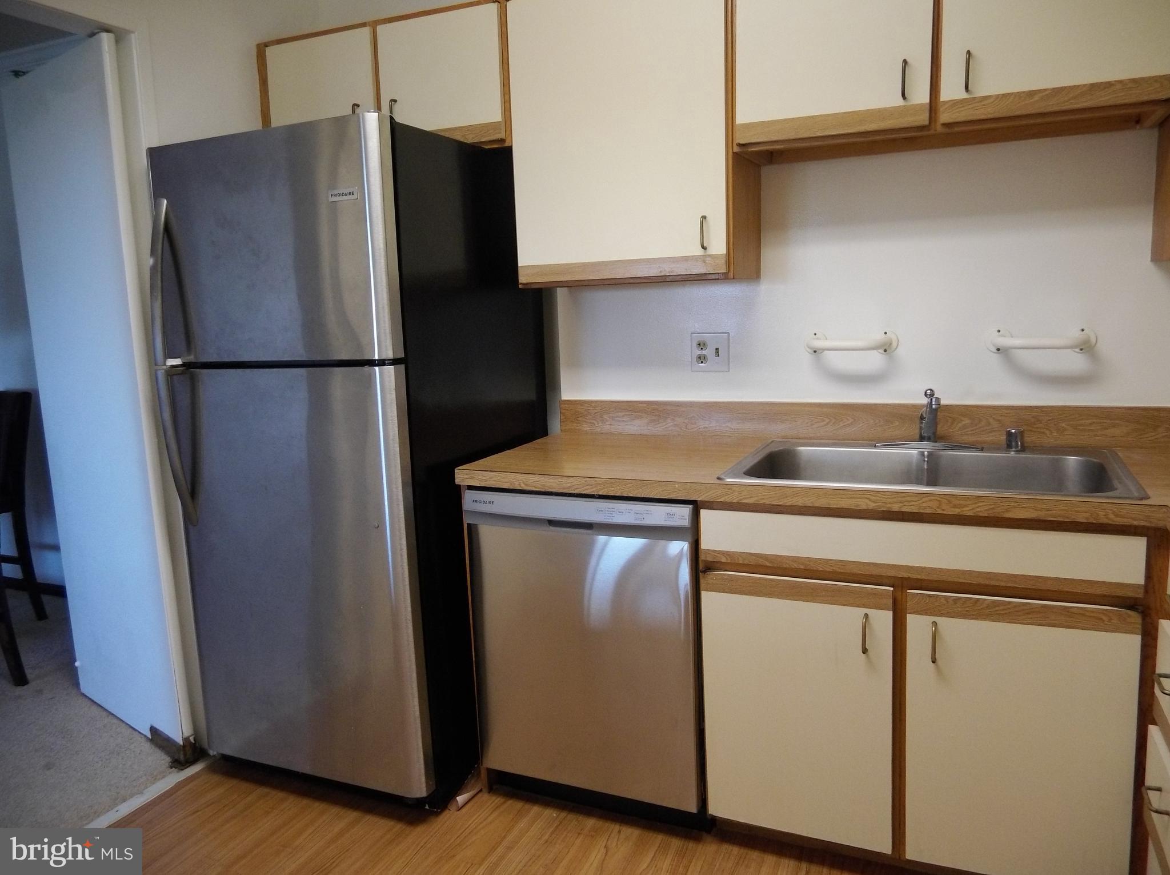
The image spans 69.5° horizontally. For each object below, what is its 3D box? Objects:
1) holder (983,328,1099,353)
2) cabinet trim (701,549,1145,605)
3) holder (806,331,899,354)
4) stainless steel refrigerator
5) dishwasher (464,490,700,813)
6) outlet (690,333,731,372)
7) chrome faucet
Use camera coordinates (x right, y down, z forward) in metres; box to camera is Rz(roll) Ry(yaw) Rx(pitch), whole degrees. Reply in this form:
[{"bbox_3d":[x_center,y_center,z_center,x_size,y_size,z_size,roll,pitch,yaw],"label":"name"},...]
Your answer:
[{"bbox_3d":[1.114,-0.234,2.062,0.244,0.062,0.075,2,10,25],"label":"holder"},{"bbox_3d":[0.654,0.282,1.749,0.851,0.042,0.022,2,10,25],"label":"cabinet trim"},{"bbox_3d":[0.705,-0.250,2.253,0.244,0.062,0.075,2,10,25],"label":"holder"},{"bbox_3d":[-0.632,0.059,2.576,0.757,1.769,0.840,1,10,24],"label":"stainless steel refrigerator"},{"bbox_3d":[0.106,0.506,2.363,0.607,0.823,0.600,2,10,25],"label":"dishwasher"},{"bbox_3d":[0.364,-0.246,2.454,0.115,0.115,0.009,2,10,25],"label":"outlet"},{"bbox_3d":[0.851,-0.044,2.078,0.049,0.145,0.190,0,9,17],"label":"chrome faucet"}]

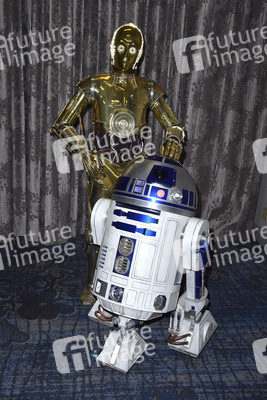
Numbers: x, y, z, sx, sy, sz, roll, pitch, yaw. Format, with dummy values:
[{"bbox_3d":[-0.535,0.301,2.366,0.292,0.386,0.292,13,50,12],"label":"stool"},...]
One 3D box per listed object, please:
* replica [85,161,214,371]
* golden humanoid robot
[{"bbox_3d":[0.077,0.292,2.221,0.719,1.045,0.678,12,18,27],"label":"replica"},{"bbox_3d":[-0.112,-0.135,2.420,0.774,1.731,0.500,3,16,0],"label":"golden humanoid robot"}]

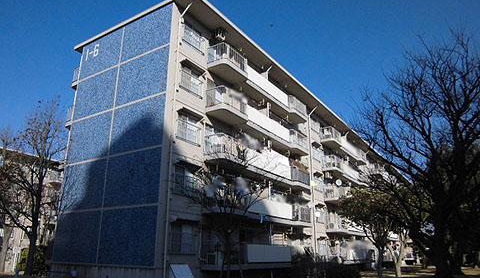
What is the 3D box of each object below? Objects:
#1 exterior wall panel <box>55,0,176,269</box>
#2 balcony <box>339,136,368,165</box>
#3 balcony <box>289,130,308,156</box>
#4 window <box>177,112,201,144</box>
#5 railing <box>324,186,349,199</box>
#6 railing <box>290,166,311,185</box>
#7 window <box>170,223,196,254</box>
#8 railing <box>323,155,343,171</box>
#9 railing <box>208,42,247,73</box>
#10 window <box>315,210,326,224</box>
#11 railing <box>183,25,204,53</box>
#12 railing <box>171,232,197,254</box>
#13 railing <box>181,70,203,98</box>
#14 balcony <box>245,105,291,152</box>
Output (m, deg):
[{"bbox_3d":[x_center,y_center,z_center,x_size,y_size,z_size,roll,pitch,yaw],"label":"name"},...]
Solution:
[{"bbox_3d":[-6.555,-0.240,18.652,7.539,12.670,0.200,-11,-21,32],"label":"exterior wall panel"},{"bbox_3d":[11.737,1.399,38.386,1.245,1.272,8.188,-11,-21,32],"label":"balcony"},{"bbox_3d":[3.937,0.361,25.912,1.120,1.280,2.350,-11,-21,32],"label":"balcony"},{"bbox_3d":[-2.473,-0.455,17.932,0.200,1.280,1.750,-11,-21,32],"label":"window"},{"bbox_3d":[8.400,4.798,31.632,1.100,1.020,2.500,-11,-21,32],"label":"railing"},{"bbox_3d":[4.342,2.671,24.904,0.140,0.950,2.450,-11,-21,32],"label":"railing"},{"bbox_3d":[-2.456,4.318,15.676,0.120,1.250,1.700,-11,-21,32],"label":"window"},{"bbox_3d":[8.708,2.371,33.354,1.192,1.007,2.358,-11,-21,32],"label":"railing"},{"bbox_3d":[-0.635,-4.492,21.022,1.166,1.060,2.332,-11,-21,32],"label":"railing"},{"bbox_3d":[6.480,6.333,29.021,0.140,0.880,1.900,-11,-21,32],"label":"window"},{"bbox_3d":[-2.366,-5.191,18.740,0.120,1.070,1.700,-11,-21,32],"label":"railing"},{"bbox_3d":[-2.356,4.499,15.569,0.140,0.900,1.830,-11,-21,32],"label":"railing"},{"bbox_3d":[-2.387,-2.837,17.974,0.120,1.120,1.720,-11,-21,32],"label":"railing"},{"bbox_3d":[1.495,-0.640,23.228,1.200,1.220,5.550,-11,-21,32],"label":"balcony"}]

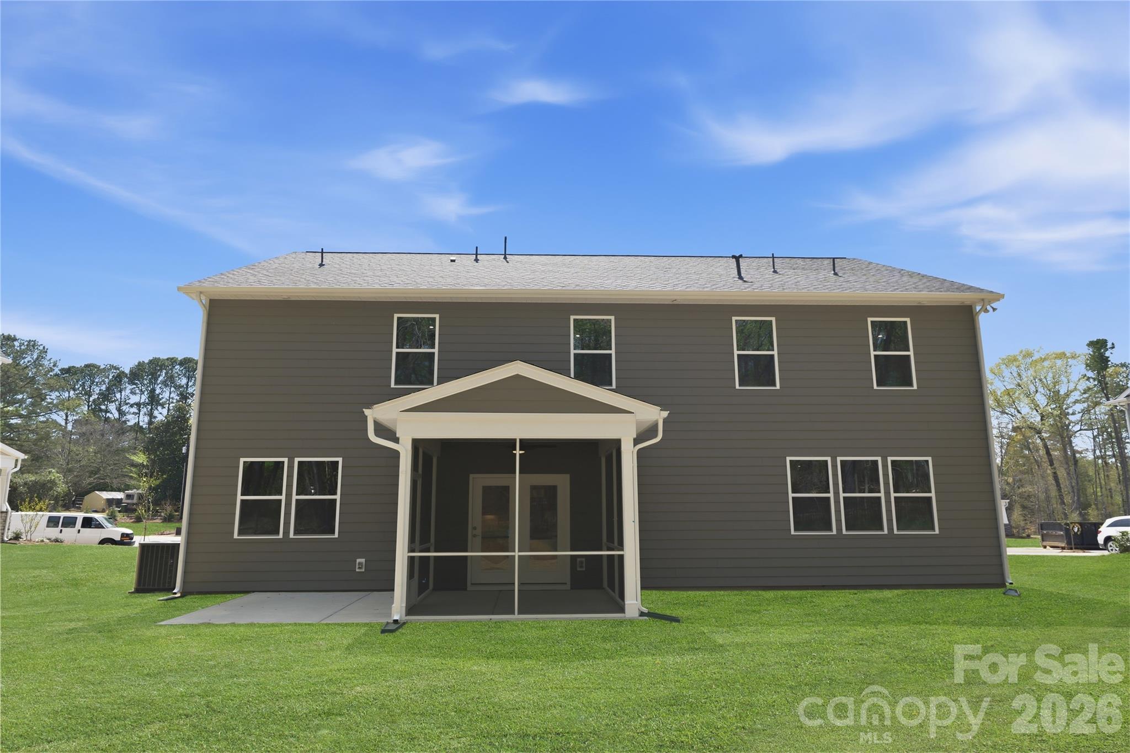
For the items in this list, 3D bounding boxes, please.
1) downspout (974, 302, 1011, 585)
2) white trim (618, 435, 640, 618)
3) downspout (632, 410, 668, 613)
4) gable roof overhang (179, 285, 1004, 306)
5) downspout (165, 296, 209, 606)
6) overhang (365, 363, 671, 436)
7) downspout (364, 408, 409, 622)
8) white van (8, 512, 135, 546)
[{"bbox_3d":[8.680,1.223,14.501,0.100,5.710,0.420,0,-11,-3],"label":"downspout"},{"bbox_3d":[0.963,2.227,10.830,0.195,2.600,0.195,0,-11,-3],"label":"white trim"},{"bbox_3d":[1.310,2.004,10.873,0.540,2.970,0.140,0,-11,-3],"label":"downspout"},{"bbox_3d":[0.734,-1.633,14.688,16.650,0.190,0.460,0,-11,-3],"label":"gable roof overhang"},{"bbox_3d":[-7.176,1.175,13.776,0.089,5.730,0.420,0,-11,-3],"label":"downspout"},{"bbox_3d":[-0.710,0.337,11.012,4.365,1.175,0.150,0,-11,-3],"label":"overhang"},{"bbox_3d":[-2.669,1.975,10.541,0.660,3.040,0.180,0,-11,-3],"label":"downspout"},{"bbox_3d":[-25.698,8.300,37.809,5.700,2.100,2.010,2,-11,-11],"label":"white van"}]

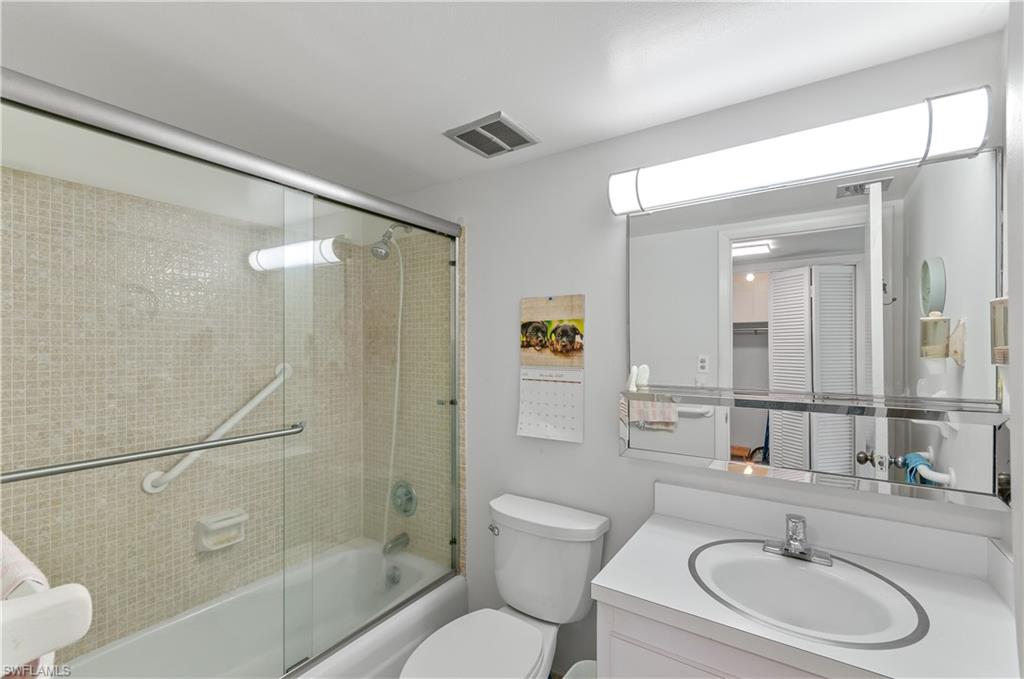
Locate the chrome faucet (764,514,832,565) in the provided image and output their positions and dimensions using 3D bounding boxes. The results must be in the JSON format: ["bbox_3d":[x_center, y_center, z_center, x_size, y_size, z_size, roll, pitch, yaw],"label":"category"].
[{"bbox_3d":[0.768,0.546,1.149,0.156,0.114,0.150,-1,-1,33],"label":"chrome faucet"}]

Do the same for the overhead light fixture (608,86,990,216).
[{"bbox_3d":[0.770,-0.556,1.314,0.950,0.185,0.112,-1,-1,33],"label":"overhead light fixture"}]

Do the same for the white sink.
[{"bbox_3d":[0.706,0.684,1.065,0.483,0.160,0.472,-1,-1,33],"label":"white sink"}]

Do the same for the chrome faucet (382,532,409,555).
[{"bbox_3d":[-0.595,1.058,2.191,0.064,0.075,0.130,-1,-1,33],"label":"chrome faucet"}]

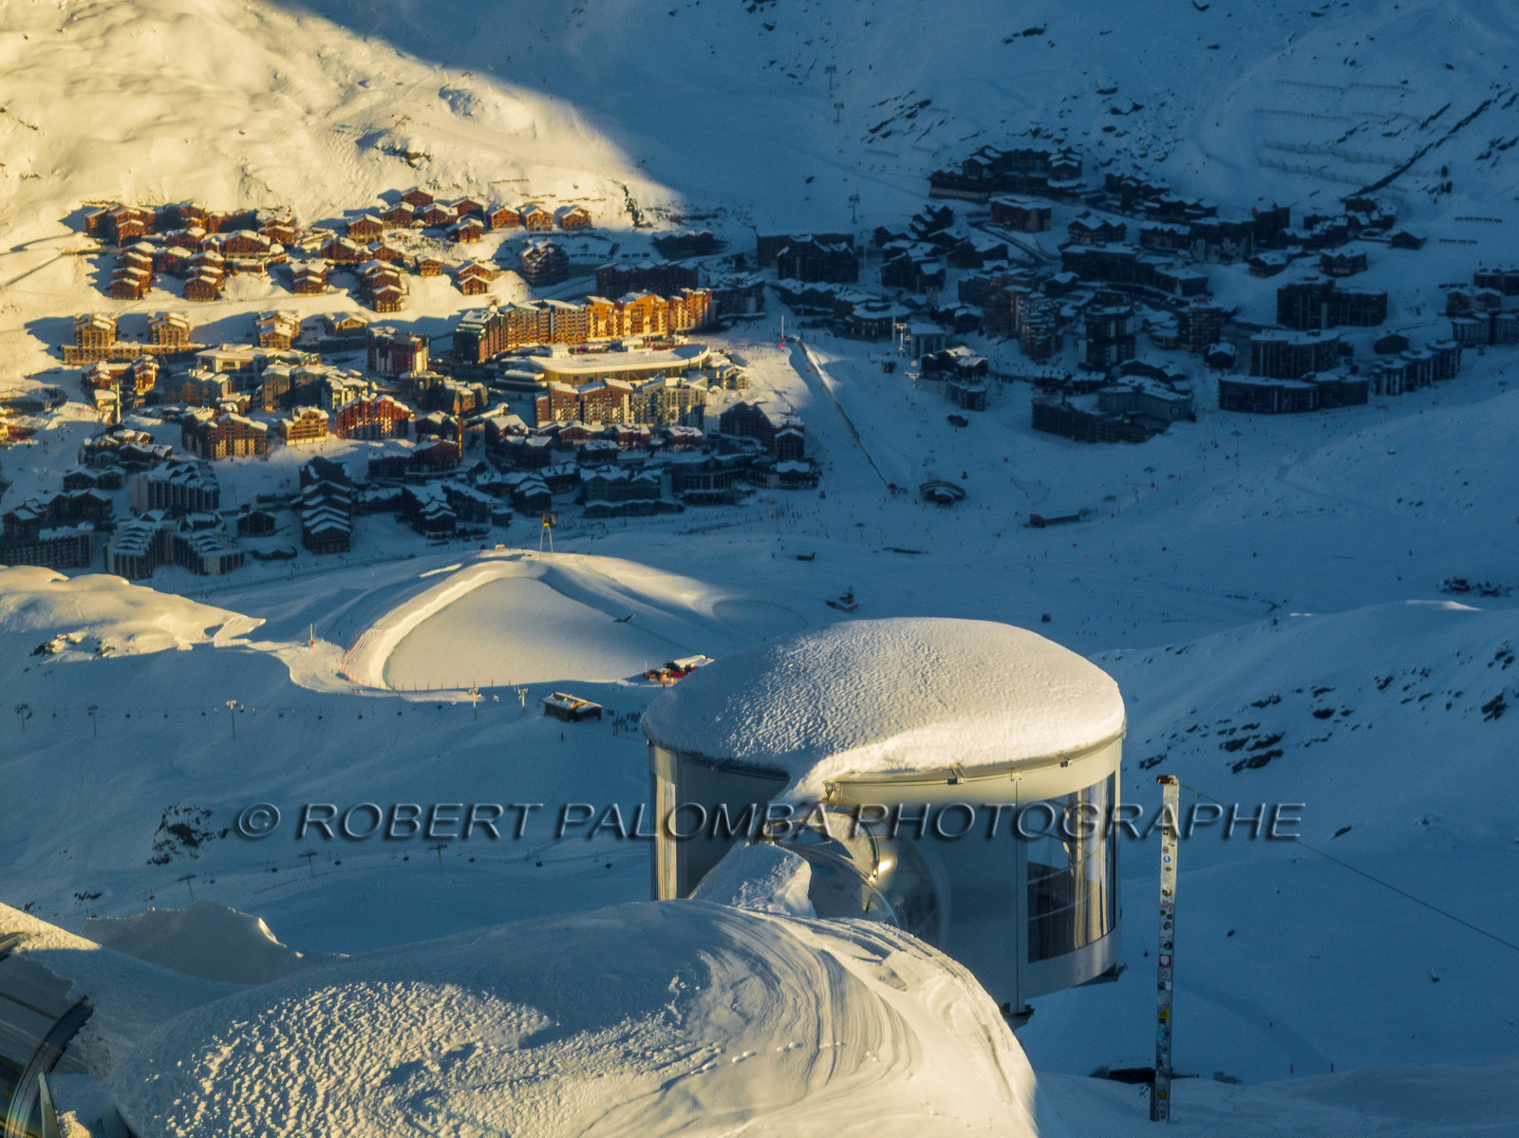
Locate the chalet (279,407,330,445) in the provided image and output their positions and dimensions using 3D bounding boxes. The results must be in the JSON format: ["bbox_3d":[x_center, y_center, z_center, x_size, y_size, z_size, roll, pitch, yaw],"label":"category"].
[{"bbox_3d":[-268.630,-85.310,4163.550,25.900,20.300,14.200,-6,15,-23],"label":"chalet"}]

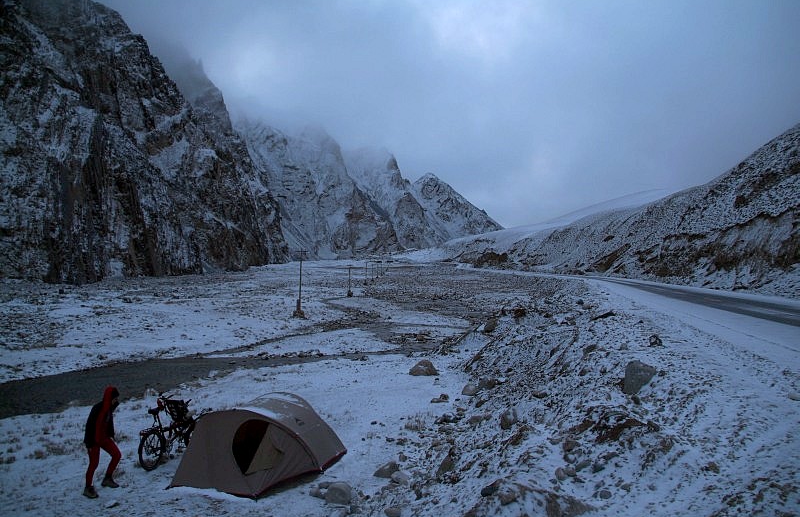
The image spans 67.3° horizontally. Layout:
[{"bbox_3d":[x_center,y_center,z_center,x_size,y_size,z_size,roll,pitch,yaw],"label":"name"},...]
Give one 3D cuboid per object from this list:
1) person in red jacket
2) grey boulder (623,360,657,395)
[{"bbox_3d":[-4.665,2.849,9.400,0.580,1.660,0.520,0,-1,-22],"label":"person in red jacket"},{"bbox_3d":[3.797,1.883,9.500,0.490,0.500,0.430,0,-1,0],"label":"grey boulder"}]

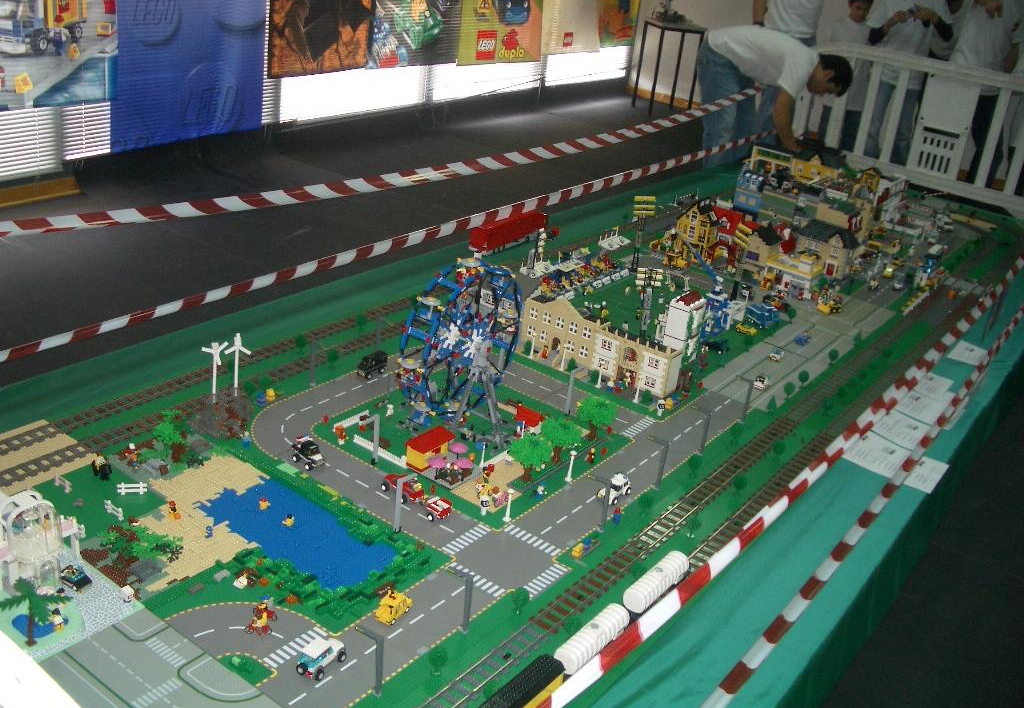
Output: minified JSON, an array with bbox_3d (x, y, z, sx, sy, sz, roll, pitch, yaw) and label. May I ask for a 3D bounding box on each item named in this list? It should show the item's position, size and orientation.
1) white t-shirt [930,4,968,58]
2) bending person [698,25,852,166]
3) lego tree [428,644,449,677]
[{"bbox_3d":[2.776,-2.024,6.600,0.400,0.500,0.260,19,26,24],"label":"white t-shirt"},{"bbox_3d":[1.502,-1.320,6.141,0.870,1.100,0.520,12,25,14],"label":"bending person"},{"bbox_3d":[-0.139,0.580,1.949,0.037,0.062,0.037,5,24,-2],"label":"lego tree"}]

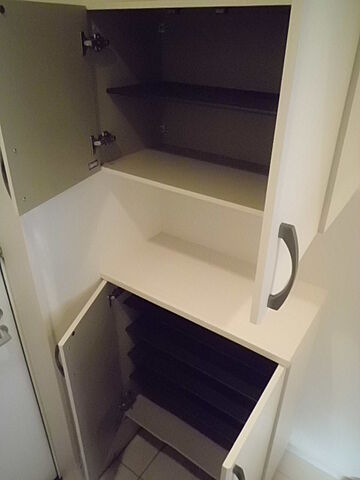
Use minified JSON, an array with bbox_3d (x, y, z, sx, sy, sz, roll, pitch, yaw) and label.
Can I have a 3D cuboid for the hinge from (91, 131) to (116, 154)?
[{"bbox_3d":[-0.245,-0.312,1.171,0.030,0.062,0.096,18,34,28],"label":"hinge"}]

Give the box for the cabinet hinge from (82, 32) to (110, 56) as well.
[{"bbox_3d":[-0.239,-0.561,1.033,0.030,0.061,0.095,18,34,28],"label":"cabinet hinge"}]

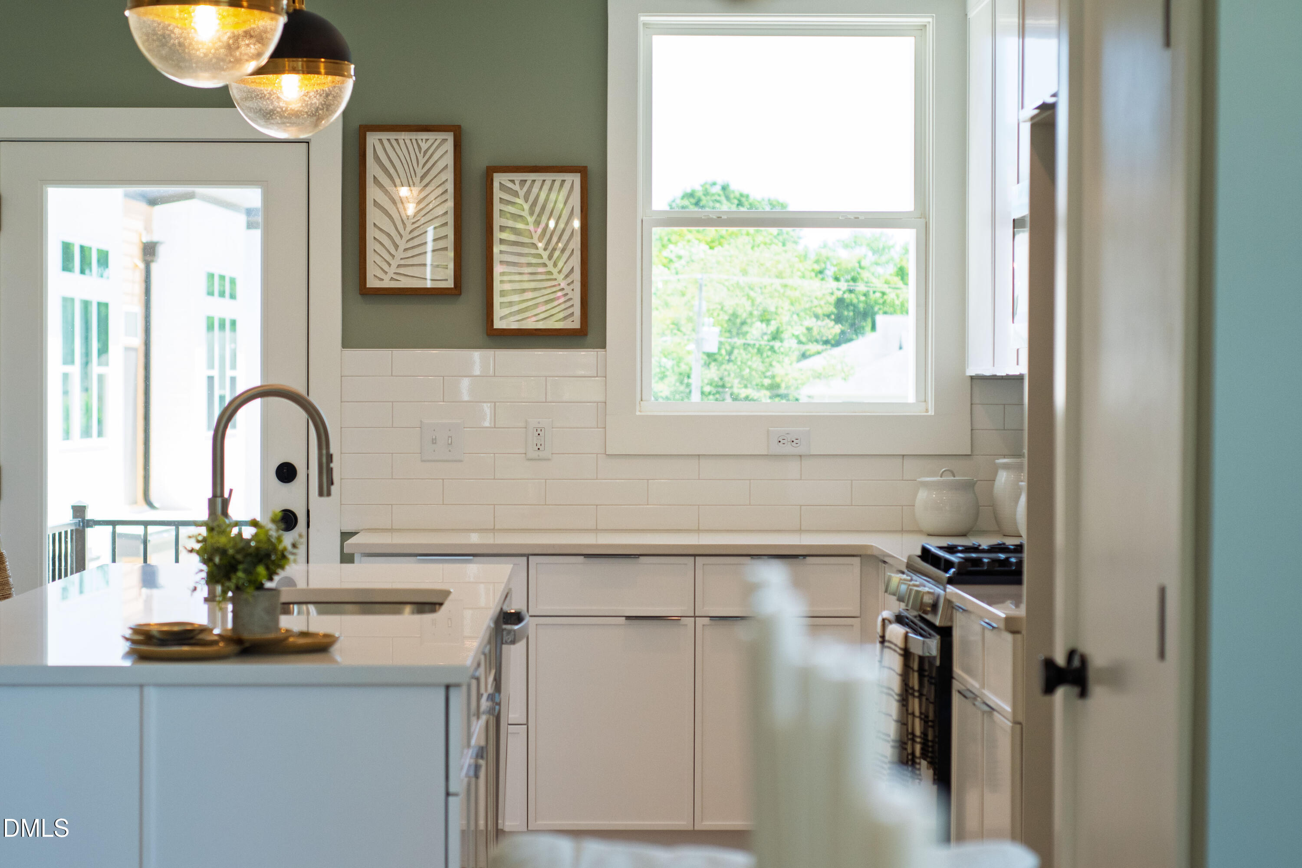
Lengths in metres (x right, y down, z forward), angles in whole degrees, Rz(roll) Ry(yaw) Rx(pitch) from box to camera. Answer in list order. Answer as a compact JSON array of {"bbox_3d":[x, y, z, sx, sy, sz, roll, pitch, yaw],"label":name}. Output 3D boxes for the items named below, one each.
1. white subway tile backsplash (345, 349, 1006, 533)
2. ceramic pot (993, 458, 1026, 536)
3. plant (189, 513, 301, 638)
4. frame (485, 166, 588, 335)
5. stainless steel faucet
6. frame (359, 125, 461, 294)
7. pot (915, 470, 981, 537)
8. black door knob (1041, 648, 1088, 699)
[{"bbox_3d":[0.151,0.021,8.096,2.149,0.537,0.015,0,1,-1],"label":"white subway tile backsplash"},{"bbox_3d":[1.104,0.175,7.935,0.205,0.243,0.205,0,1,0],"label":"ceramic pot"},{"bbox_3d":[-0.685,0.235,4.576,0.185,0.202,0.176,0,1,-1],"label":"plant"},{"bbox_3d":[-0.338,-0.542,8.057,0.302,0.500,0.030,0,1,-1],"label":"frame"},{"bbox_3d":[-0.757,0.117,5.382,0.256,0.433,0.075,0,1,-1],"label":"stainless steel faucet"},{"bbox_3d":[-0.712,-0.663,8.046,0.301,0.501,0.030,0,1,-1],"label":"frame"},{"bbox_3d":[0.867,0.199,7.926,0.190,0.194,0.190,0,1,0],"label":"pot"},{"bbox_3d":[0.603,0.348,3.952,0.069,0.067,0.066,0,1,-1],"label":"black door knob"}]

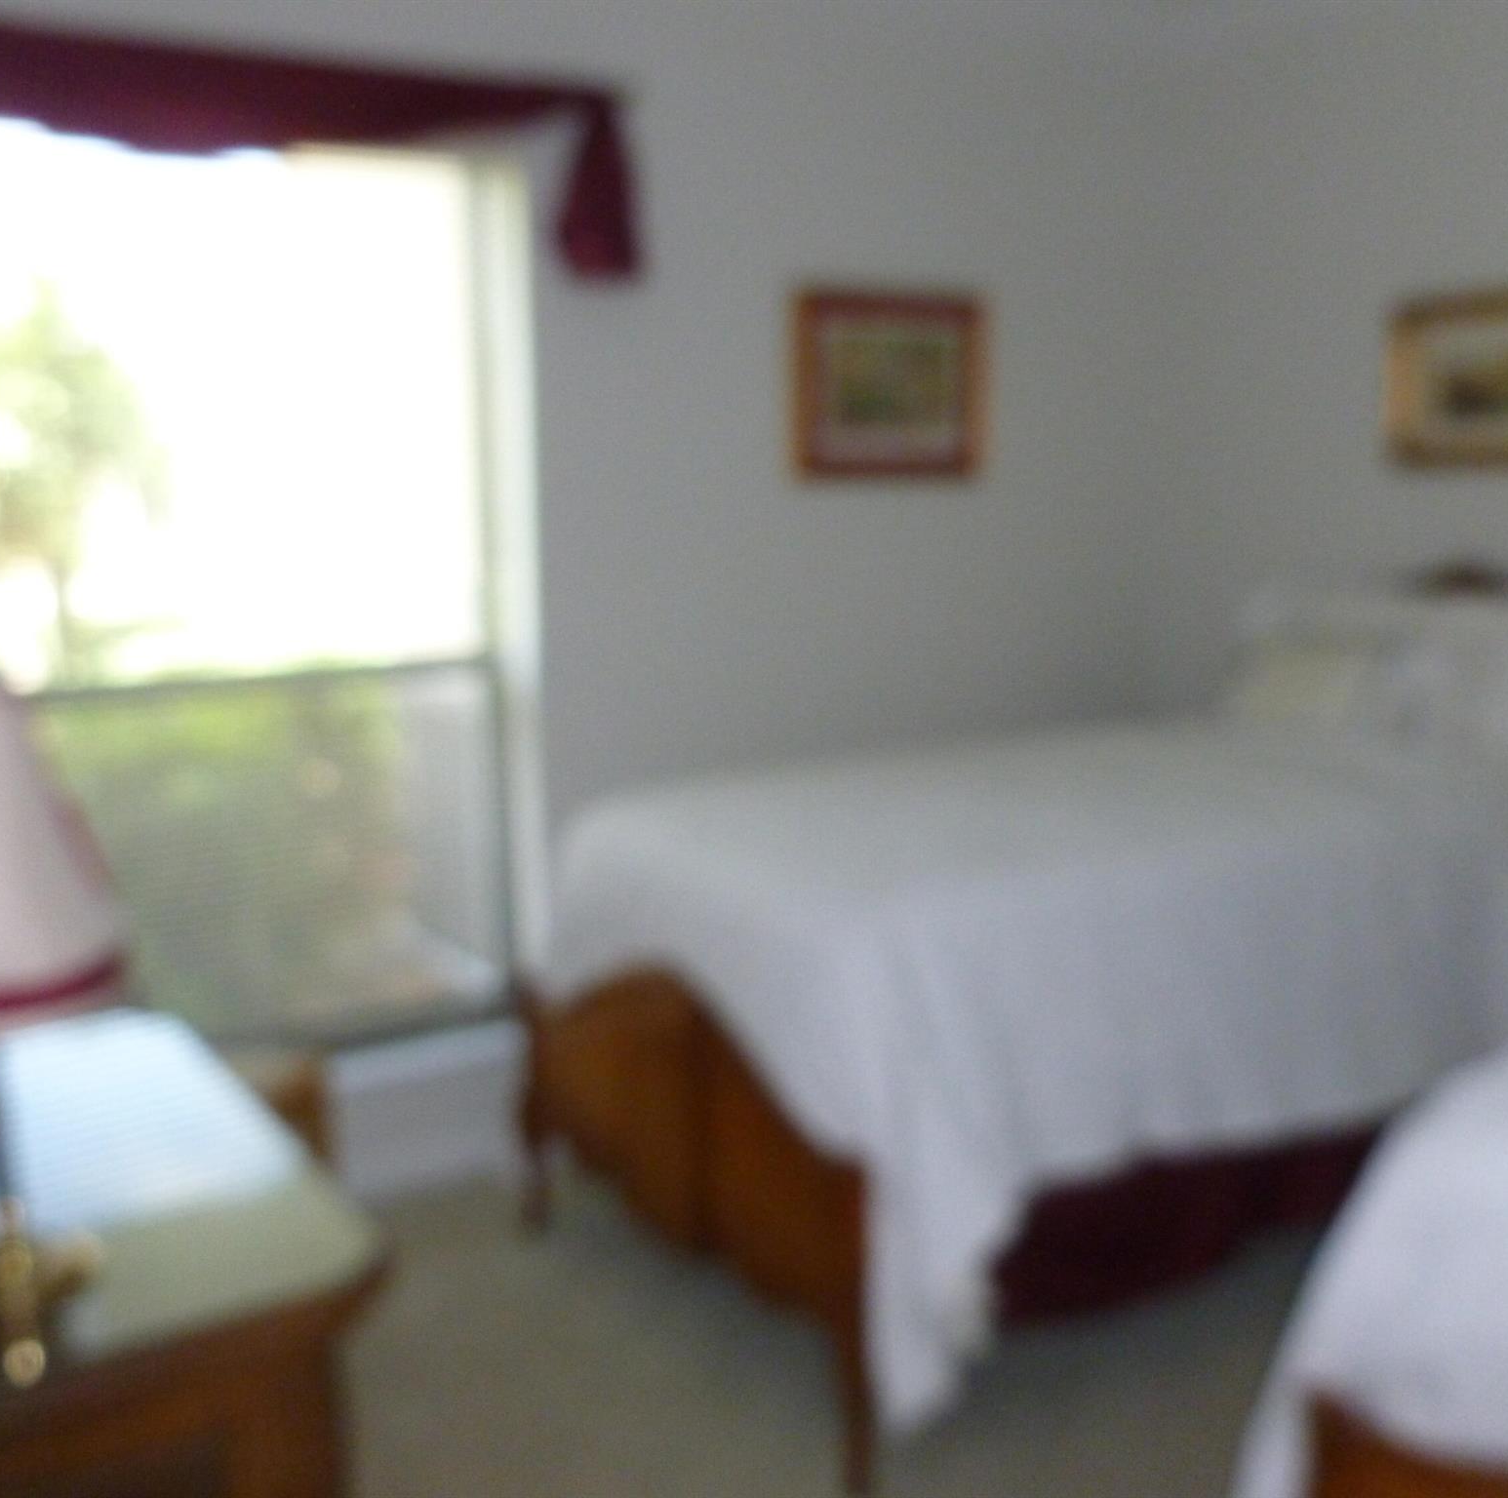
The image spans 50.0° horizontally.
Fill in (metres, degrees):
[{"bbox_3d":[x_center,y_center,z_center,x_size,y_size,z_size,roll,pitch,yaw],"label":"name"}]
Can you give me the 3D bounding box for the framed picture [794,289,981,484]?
[{"bbox_3d":[0.314,-0.811,3.628,0.518,0.407,0.031,-6,11,-33],"label":"framed picture"}]

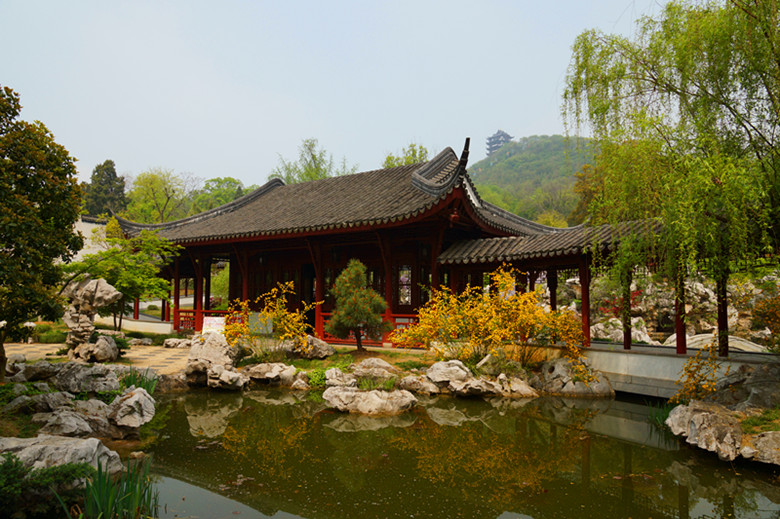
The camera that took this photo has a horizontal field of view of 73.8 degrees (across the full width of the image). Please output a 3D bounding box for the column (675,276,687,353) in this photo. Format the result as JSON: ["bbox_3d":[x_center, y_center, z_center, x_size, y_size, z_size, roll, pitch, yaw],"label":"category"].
[{"bbox_3d":[5.702,0.792,10.200,0.185,2.150,0.185,-3,-5,35],"label":"column"}]

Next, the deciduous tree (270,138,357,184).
[{"bbox_3d":[-6.035,-2.834,41.000,7.000,13.300,6.500,0,-4,0],"label":"deciduous tree"}]

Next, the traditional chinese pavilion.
[{"bbox_3d":[-1.840,-0.392,22.160,17.094,7.350,11.466,-3,-5,35],"label":"traditional chinese pavilion"}]

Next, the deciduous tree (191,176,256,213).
[{"bbox_3d":[-18.371,-1.892,57.000,8.500,13.000,8.500,0,-4,0],"label":"deciduous tree"}]

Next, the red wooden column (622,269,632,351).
[{"bbox_3d":[5.491,1.002,12.000,0.170,2.150,0.170,-3,-5,35],"label":"red wooden column"}]

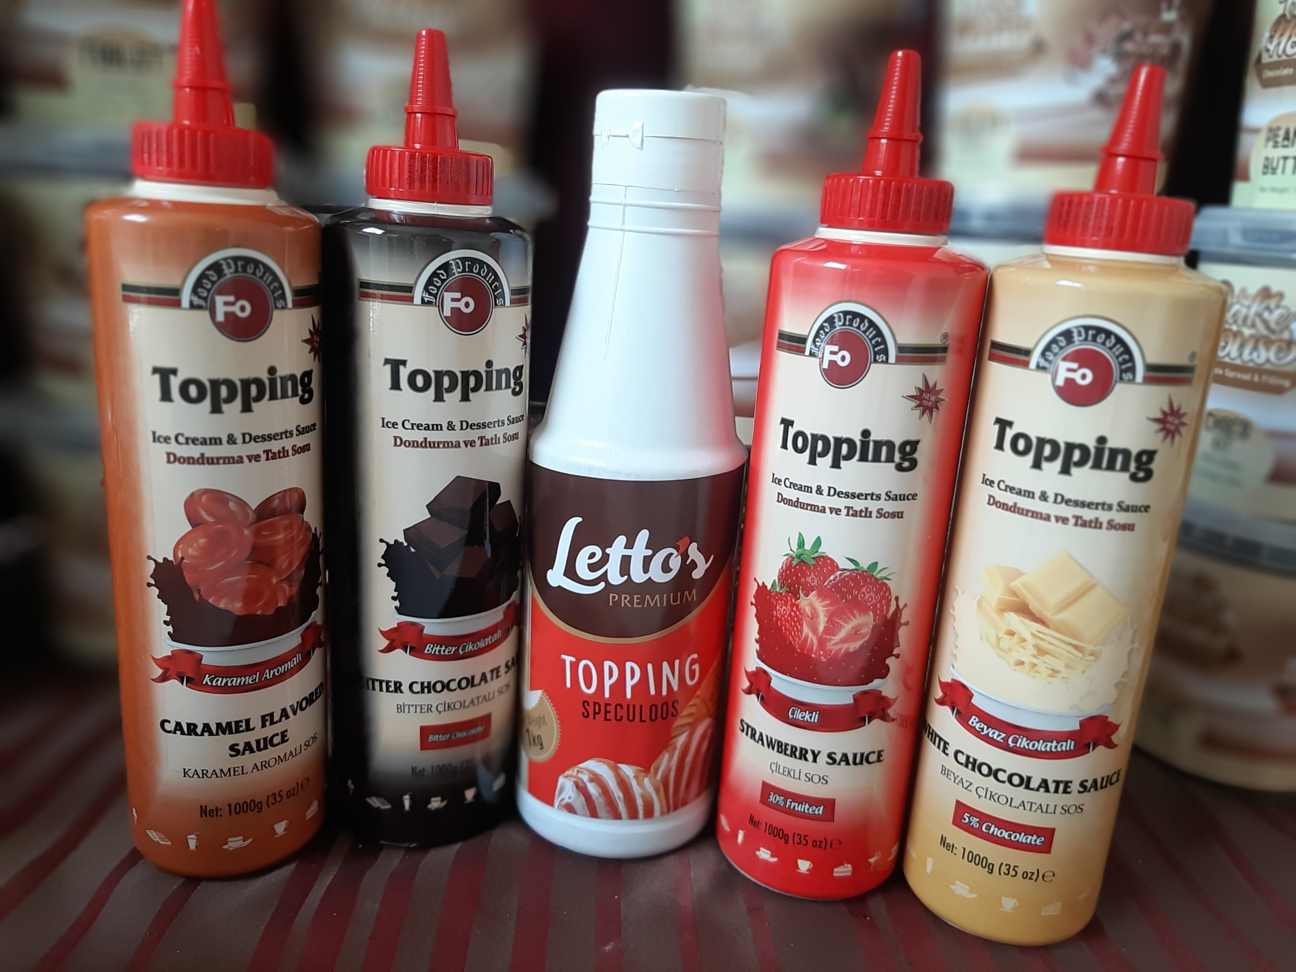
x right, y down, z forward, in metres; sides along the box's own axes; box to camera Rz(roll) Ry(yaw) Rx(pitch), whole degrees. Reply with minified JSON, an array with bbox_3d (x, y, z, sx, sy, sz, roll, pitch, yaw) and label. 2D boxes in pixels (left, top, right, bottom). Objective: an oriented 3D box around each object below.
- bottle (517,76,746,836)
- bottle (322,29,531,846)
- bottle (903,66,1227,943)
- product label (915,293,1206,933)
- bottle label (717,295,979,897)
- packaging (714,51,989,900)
[{"bbox_3d":[-0.004,-0.002,0.375,0.082,0.276,0.082,2,15,-7],"label":"bottle"},{"bbox_3d":[-0.079,-0.008,0.351,0.069,0.290,0.069,-4,17,-29],"label":"bottle"},{"bbox_3d":[0.142,0.013,0.333,0.069,0.290,0.069,11,16,24],"label":"bottle"},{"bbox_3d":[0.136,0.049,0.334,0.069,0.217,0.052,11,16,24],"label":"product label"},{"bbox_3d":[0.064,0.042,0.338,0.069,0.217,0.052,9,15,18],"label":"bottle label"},{"bbox_3d":[0.069,0.006,0.337,0.069,0.290,0.069,9,15,18],"label":"packaging"}]

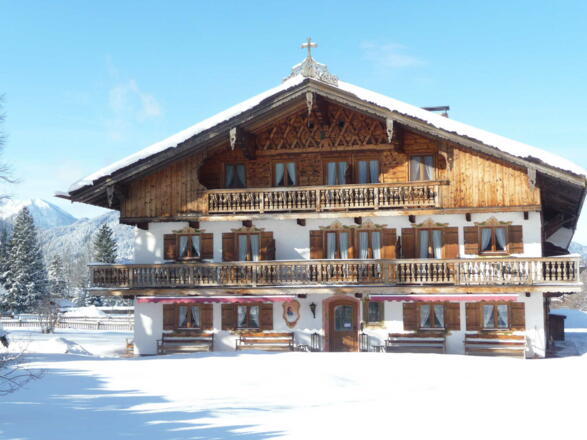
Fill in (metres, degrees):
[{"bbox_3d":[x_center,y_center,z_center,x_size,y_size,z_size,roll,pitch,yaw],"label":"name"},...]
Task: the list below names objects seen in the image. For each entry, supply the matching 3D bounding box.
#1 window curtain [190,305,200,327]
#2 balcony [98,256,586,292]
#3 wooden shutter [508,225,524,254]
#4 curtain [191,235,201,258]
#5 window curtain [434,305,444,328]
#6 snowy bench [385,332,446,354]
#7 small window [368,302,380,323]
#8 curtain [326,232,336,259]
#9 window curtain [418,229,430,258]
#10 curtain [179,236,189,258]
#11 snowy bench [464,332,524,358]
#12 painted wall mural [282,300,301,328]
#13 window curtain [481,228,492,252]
[{"bbox_3d":[-3.759,3.740,40.314,0.410,0.840,0.080,-2,-6,16],"label":"window curtain"},{"bbox_3d":[0.931,1.883,36.862,17.654,1.117,0.250,-2,-5,15],"label":"balcony"},{"bbox_3d":[7.974,0.708,37.654,0.520,1.007,0.060,-2,-4,17],"label":"wooden shutter"},{"bbox_3d":[-3.839,1.063,41.389,0.381,0.906,0.080,-2,-4,17],"label":"curtain"},{"bbox_3d":[5.239,3.463,37.719,0.374,0.858,0.080,-2,-6,16],"label":"window curtain"},{"bbox_3d":[4.394,4.447,37.245,2.070,0.880,0.600,-2,-6,16],"label":"snowy bench"},{"bbox_3d":[2.890,3.300,37.505,0.435,0.711,0.120,-2,-5,15],"label":"small window"},{"bbox_3d":[1.407,1.271,39.118,0.345,1.628,0.070,-2,-5,16],"label":"curtain"},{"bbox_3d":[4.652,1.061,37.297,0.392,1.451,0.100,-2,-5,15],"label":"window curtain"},{"bbox_3d":[-4.265,1.039,40.749,0.365,0.854,0.070,-2,-5,16],"label":"curtain"},{"bbox_3d":[7.050,4.423,36.704,2.044,0.892,0.600,-2,-5,16],"label":"snowy bench"},{"bbox_3d":[-0.082,3.505,39.174,0.674,1.043,0.120,-2,-5,16],"label":"painted wall mural"},{"bbox_3d":[6.902,0.731,37.490,0.423,0.858,0.080,-2,-6,16],"label":"window curtain"}]

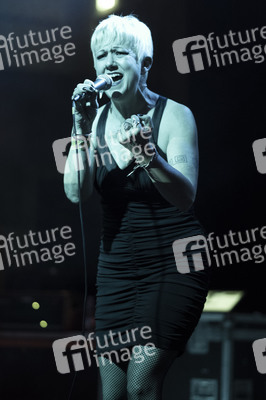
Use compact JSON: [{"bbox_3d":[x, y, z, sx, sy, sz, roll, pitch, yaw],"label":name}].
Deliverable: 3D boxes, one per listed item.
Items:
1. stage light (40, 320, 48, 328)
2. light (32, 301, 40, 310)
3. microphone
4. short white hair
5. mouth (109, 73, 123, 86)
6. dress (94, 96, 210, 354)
[{"bbox_3d":[-0.472,0.665,8.000,0.045,0.045,0.040,0,-4,0],"label":"stage light"},{"bbox_3d":[-0.515,0.563,8.000,0.045,0.048,0.040,0,-4,0],"label":"light"},{"bbox_3d":[-0.117,-0.325,4.400,0.052,0.052,0.165,22,15,41],"label":"microphone"},{"bbox_3d":[-0.035,-0.482,4.560,0.185,0.170,0.210,-8,-2,22],"label":"short white hair"},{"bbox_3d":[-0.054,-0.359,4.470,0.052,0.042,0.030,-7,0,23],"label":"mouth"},{"bbox_3d":[0.059,0.077,4.550,0.370,0.790,0.290,-2,-5,22],"label":"dress"}]

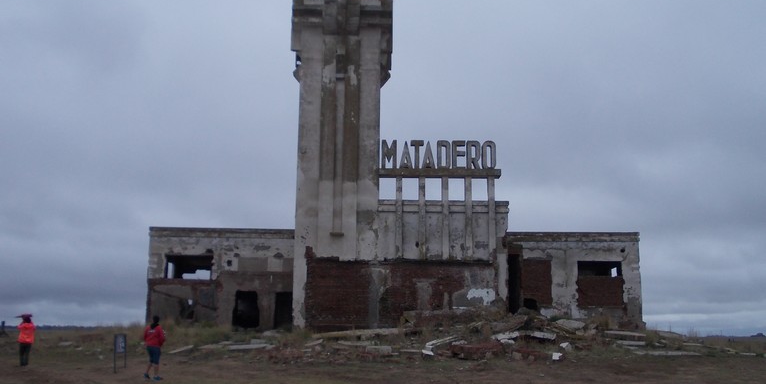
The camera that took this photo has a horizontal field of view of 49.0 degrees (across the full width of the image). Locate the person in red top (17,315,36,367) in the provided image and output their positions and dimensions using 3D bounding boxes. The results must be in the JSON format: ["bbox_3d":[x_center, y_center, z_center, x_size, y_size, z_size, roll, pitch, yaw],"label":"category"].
[{"bbox_3d":[-11.736,4.873,27.654,0.540,1.700,0.420,4,-10,-20],"label":"person in red top"}]

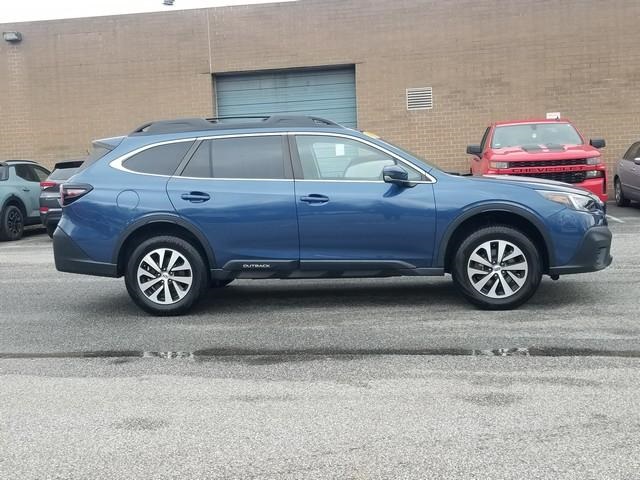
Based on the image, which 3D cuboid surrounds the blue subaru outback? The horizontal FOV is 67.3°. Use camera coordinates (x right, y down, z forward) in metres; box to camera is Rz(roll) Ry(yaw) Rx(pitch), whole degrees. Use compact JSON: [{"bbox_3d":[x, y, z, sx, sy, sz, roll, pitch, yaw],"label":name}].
[{"bbox_3d":[0.045,-0.272,4.820,4.860,1.680,1.900,-1,4,4],"label":"blue subaru outback"}]

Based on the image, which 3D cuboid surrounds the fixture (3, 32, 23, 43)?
[{"bbox_3d":[-9.210,-6.060,14.400,0.450,0.280,0.230,-2,4,5],"label":"fixture"}]

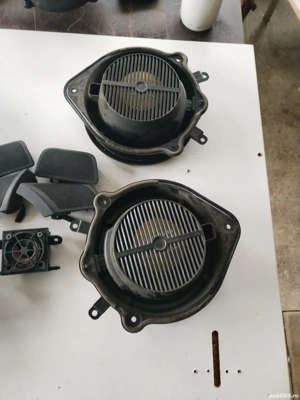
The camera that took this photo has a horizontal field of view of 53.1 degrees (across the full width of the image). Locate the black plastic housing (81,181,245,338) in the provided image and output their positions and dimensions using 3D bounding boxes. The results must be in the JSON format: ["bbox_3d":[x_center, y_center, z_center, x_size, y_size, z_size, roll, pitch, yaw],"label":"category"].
[{"bbox_3d":[0.017,0.068,0.436,0.241,0.076,0.202,-15,76,-7],"label":"black plastic housing"}]

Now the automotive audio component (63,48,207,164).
[{"bbox_3d":[-0.020,-0.167,0.500,0.240,0.076,0.202,5,74,-2],"label":"automotive audio component"}]

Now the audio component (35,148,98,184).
[{"bbox_3d":[-0.125,-0.051,0.483,0.095,0.032,0.048,8,74,-1],"label":"audio component"}]

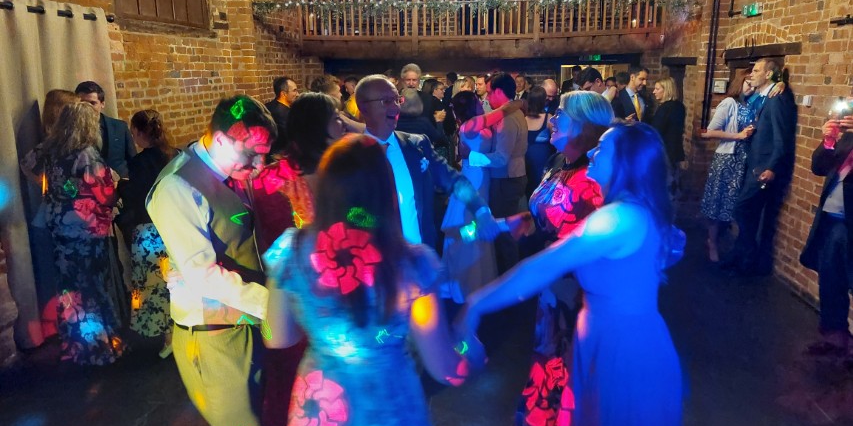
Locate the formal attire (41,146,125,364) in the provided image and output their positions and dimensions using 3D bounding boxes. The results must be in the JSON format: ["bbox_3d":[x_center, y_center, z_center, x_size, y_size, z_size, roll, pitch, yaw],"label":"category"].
[{"bbox_3d":[-2.088,0.196,3.589,0.460,1.310,0.380,-1,13,-6],"label":"formal attire"}]

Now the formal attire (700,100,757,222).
[{"bbox_3d":[2.645,-0.485,5.176,0.420,1.100,0.440,6,14,23],"label":"formal attire"}]

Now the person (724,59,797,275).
[{"bbox_3d":[2.770,-0.378,5.027,0.500,1.810,0.500,-1,13,-6],"label":"person"}]

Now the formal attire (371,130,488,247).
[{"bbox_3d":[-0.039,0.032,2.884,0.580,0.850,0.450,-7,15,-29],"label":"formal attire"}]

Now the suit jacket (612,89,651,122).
[{"bbox_3d":[2.299,-0.985,6.651,0.520,0.780,0.320,-4,14,-17],"label":"suit jacket"}]

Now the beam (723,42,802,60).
[{"bbox_3d":[3.176,-1.523,5.667,0.130,0.130,1.767,2,13,9],"label":"beam"}]

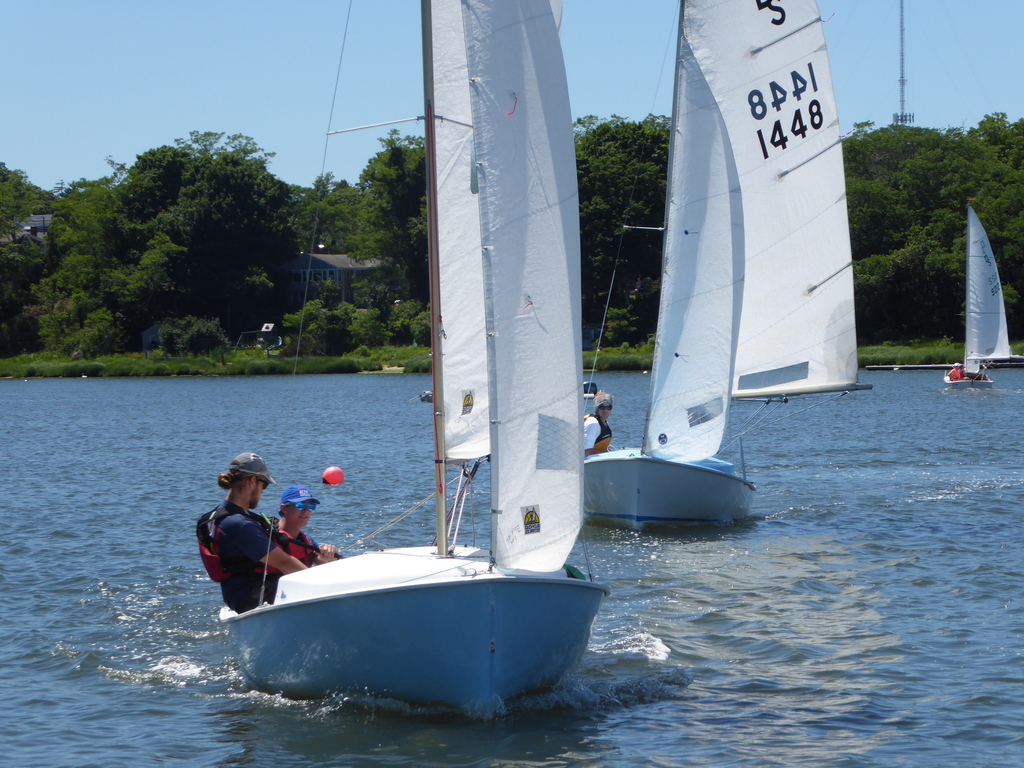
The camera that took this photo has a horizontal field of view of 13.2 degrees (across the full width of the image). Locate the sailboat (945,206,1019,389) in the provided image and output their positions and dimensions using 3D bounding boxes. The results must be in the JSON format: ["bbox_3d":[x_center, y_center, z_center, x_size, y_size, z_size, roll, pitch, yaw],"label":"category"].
[{"bbox_3d":[18.600,-3.450,177.000,2.700,7.350,5.100,-1,0,2],"label":"sailboat"}]

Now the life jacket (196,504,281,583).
[{"bbox_3d":[-1.410,0.835,23.100,0.410,0.430,0.430,-1,0,0],"label":"life jacket"}]

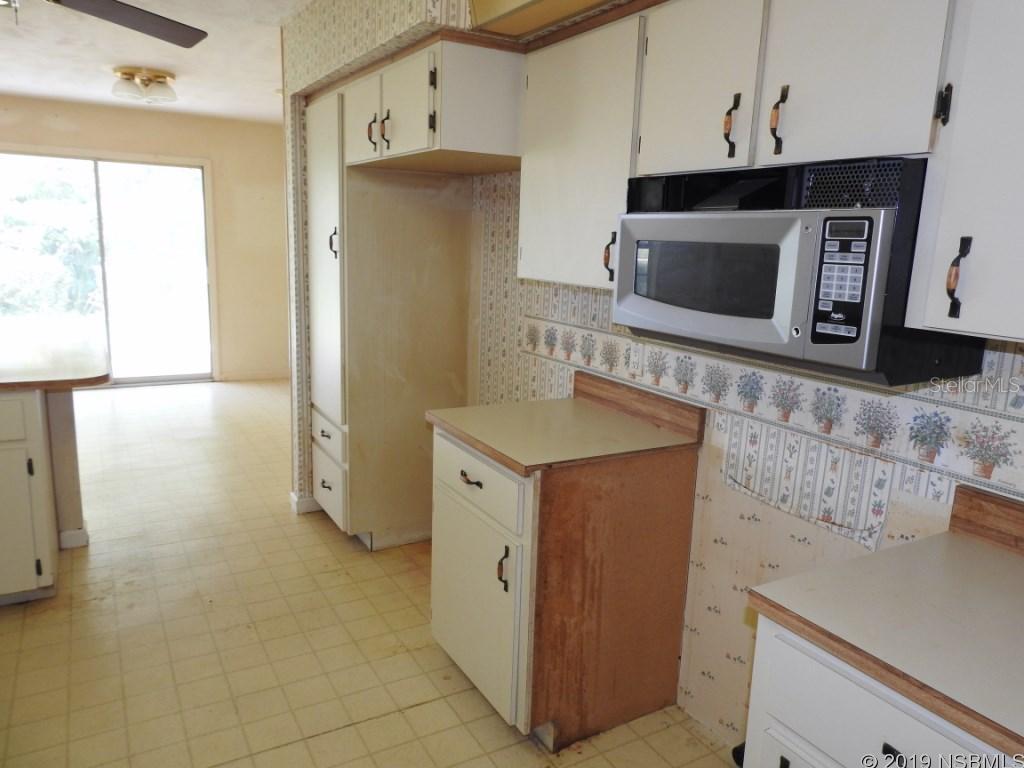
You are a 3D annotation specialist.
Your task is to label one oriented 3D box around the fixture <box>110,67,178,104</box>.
[{"bbox_3d":[-2.416,-1.961,4.677,0.367,0.159,0.367,-5,13,-31],"label":"fixture"}]

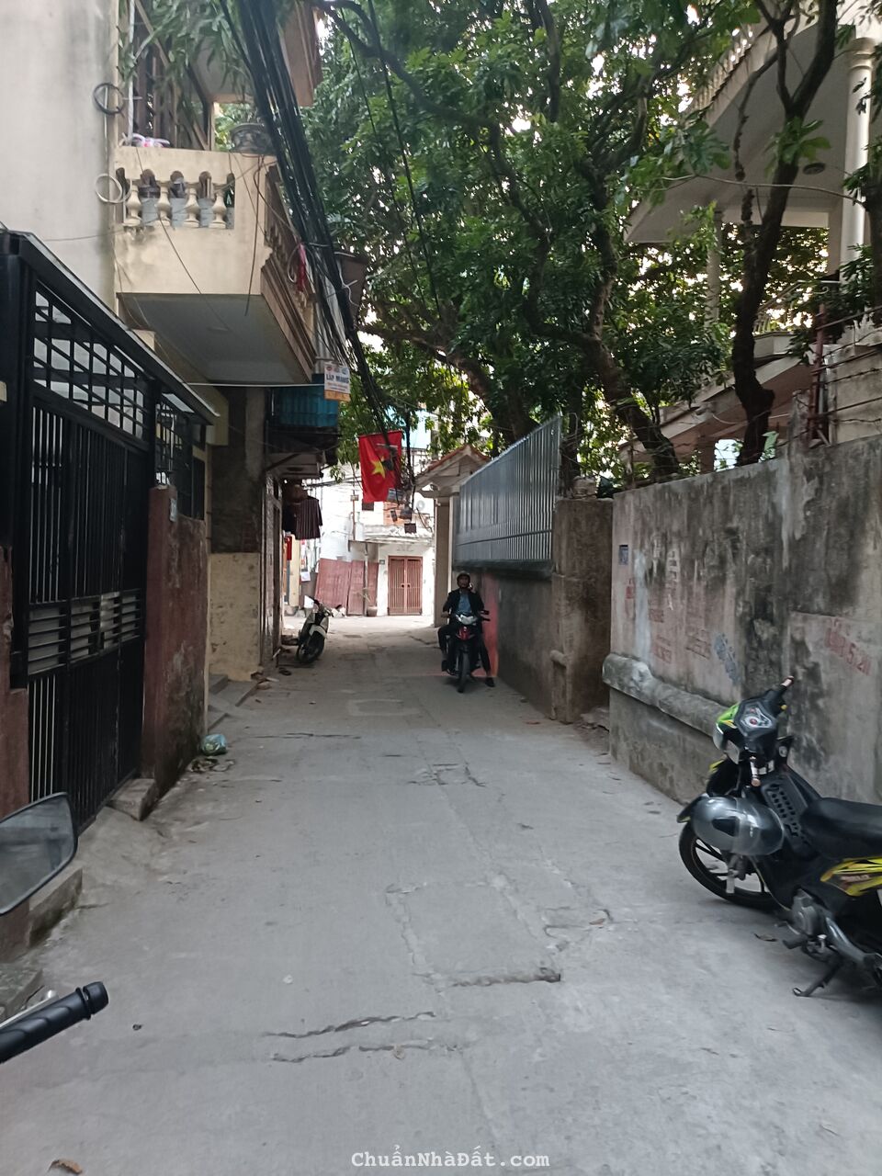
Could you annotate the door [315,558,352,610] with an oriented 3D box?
[{"bbox_3d":[-3.407,-0.072,26.800,1.100,1.740,0.070,0,2,-5],"label":"door"}]

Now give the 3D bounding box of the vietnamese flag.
[{"bbox_3d":[-1.084,-2.193,15.300,0.800,1.270,0.120,0,2,-5],"label":"vietnamese flag"}]

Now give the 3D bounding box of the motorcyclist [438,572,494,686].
[{"bbox_3d":[0.336,0.550,11.300,0.740,1.530,0.850,0,2,-1],"label":"motorcyclist"}]

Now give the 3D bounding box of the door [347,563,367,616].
[{"bbox_3d":[-2.653,0.014,26.800,0.550,1.750,0.070,0,2,-5],"label":"door"}]

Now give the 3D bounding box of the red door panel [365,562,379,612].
[{"bbox_3d":[-2.174,-0.014,26.800,0.450,1.670,0.070,0,2,-5],"label":"red door panel"}]

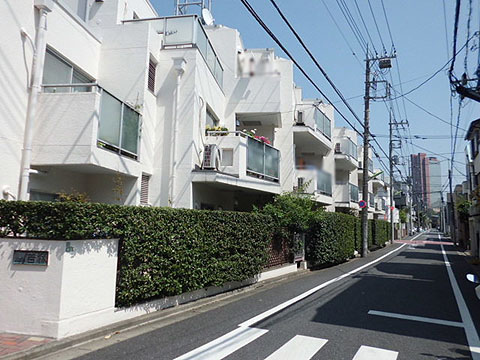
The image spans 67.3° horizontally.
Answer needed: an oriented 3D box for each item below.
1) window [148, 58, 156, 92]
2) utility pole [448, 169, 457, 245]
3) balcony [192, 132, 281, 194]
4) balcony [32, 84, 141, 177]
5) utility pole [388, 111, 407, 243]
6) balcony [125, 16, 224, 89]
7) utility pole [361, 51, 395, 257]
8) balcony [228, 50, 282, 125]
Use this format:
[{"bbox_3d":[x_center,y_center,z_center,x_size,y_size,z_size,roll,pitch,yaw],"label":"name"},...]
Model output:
[{"bbox_3d":[-2.214,-2.615,9.096,0.103,0.958,0.494,0,-7,9],"label":"window"},{"bbox_3d":[19.681,2.394,33.223,0.320,6.911,0.320,-3,-8,29],"label":"utility pole"},{"bbox_3d":[-0.167,-0.504,10.870,1.442,1.535,4.069,-3,-8,29],"label":"balcony"},{"bbox_3d":[-3.164,-0.939,7.789,1.257,1.535,1.957,0,-7,9],"label":"balcony"},{"bbox_3d":[13.288,-0.396,30.410,1.450,11.400,0.450,-3,-8,29],"label":"utility pole"},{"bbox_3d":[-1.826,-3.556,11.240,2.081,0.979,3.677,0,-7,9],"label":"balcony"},{"bbox_3d":[6.977,-1.553,18.336,1.650,10.825,0.500,-3,-8,29],"label":"utility pole"},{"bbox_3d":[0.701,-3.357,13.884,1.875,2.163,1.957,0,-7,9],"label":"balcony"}]

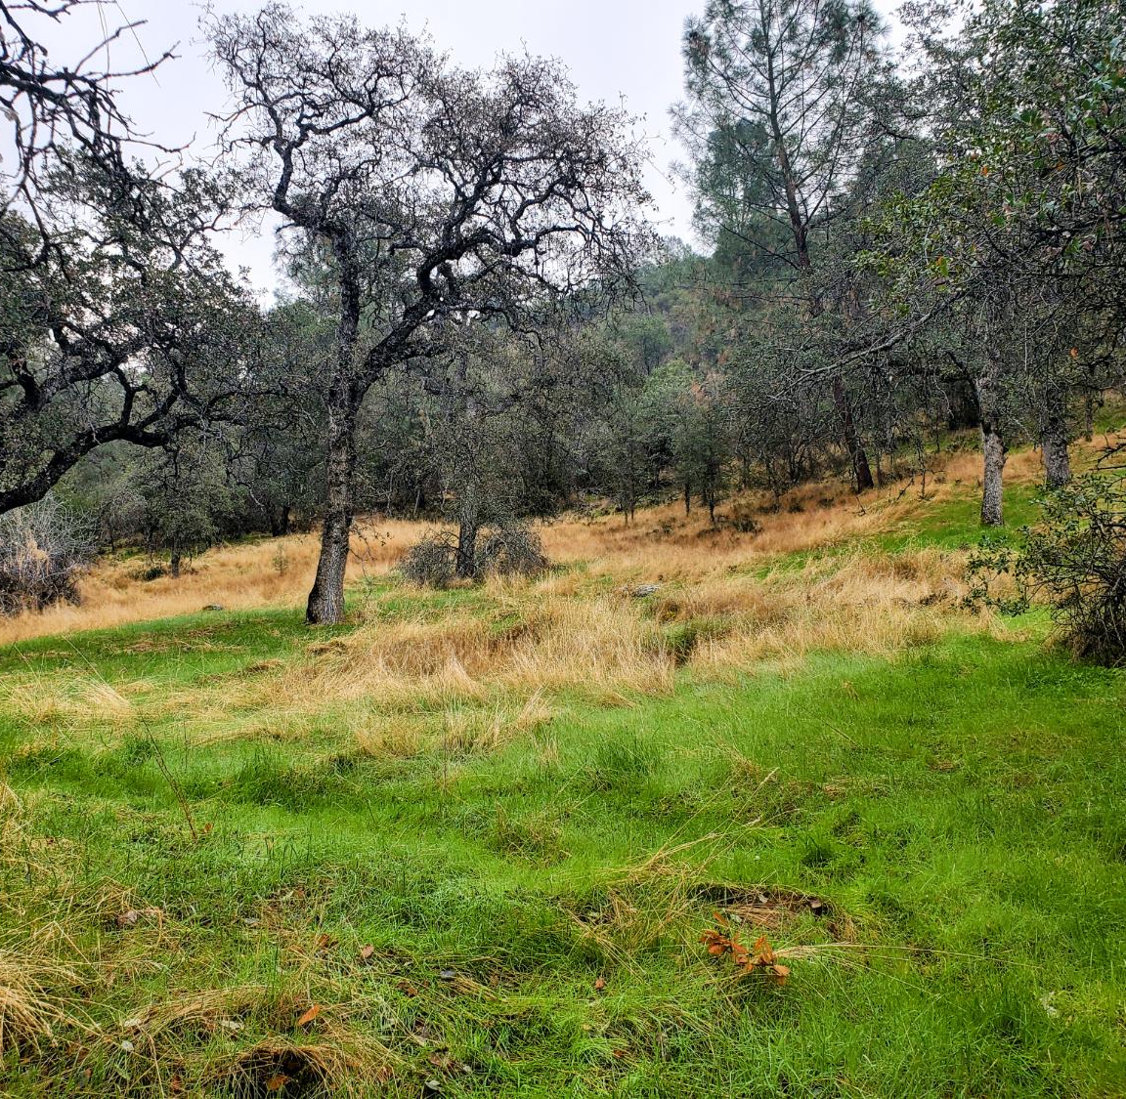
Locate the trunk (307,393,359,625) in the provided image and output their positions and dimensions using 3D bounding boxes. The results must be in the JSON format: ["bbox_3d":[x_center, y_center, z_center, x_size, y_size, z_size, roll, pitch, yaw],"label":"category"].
[{"bbox_3d":[-3.387,-0.590,16.200,0.760,3.420,0.700,0,2,0],"label":"trunk"}]

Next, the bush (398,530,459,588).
[{"bbox_3d":[-2.628,0.212,21.500,1.210,1.120,1.200,0,2,0],"label":"bush"}]

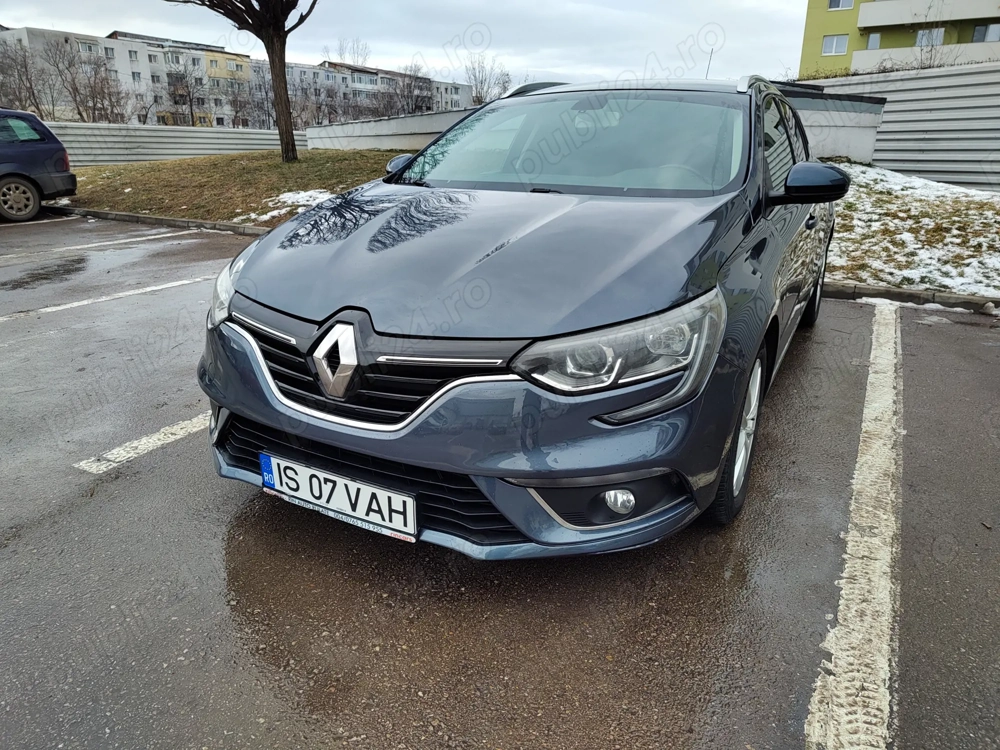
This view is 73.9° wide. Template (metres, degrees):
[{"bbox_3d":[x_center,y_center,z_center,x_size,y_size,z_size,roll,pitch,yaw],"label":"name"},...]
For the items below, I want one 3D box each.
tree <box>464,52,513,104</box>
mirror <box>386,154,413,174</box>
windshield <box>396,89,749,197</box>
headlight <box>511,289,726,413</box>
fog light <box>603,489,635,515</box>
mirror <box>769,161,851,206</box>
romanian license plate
[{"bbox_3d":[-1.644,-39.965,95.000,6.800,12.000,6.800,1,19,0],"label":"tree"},{"bbox_3d":[-0.453,-0.995,3.241,0.245,0.160,0.140,10,22,27],"label":"mirror"},{"bbox_3d":[0.298,-0.949,2.694,1.410,0.160,0.970,11,46,26],"label":"windshield"},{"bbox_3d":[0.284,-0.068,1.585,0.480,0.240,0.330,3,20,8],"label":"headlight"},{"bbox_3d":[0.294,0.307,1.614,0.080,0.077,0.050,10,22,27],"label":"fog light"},{"bbox_3d":[1.140,-0.708,2.430,0.257,0.144,0.185,11,22,26],"label":"mirror"},{"bbox_3d":[-0.429,0.305,1.727,0.530,0.130,0.025,11,19,26],"label":"romanian license plate"}]

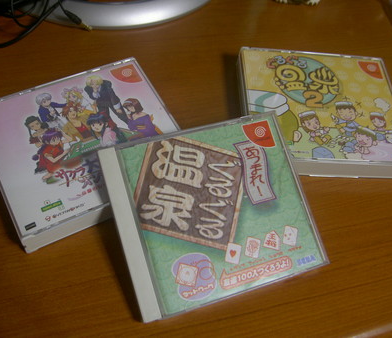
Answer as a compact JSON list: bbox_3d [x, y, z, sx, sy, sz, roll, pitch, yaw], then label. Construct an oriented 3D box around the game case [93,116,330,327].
[{"bbox_3d":[0.013,0.029,0.330,0.142,0.011,0.125,-14,76,-14],"label":"game case"}]

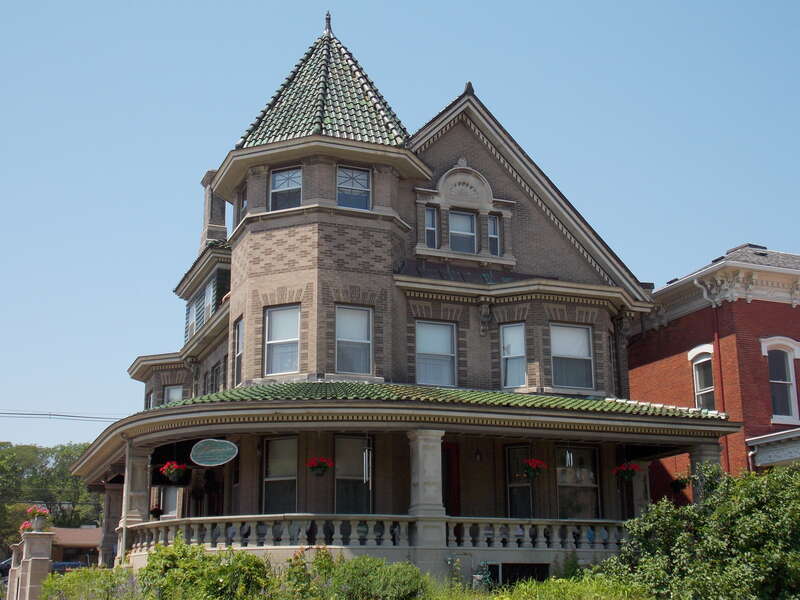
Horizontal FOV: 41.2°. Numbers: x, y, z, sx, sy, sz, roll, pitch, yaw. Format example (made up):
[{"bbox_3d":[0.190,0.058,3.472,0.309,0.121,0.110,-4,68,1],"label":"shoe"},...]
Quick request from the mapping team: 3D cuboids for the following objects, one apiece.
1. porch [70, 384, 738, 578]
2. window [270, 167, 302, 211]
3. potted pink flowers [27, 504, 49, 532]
[{"bbox_3d":[-1.200,5.561,30.392,14.600,4.990,15.500,6,-17,-21],"label":"porch"},{"bbox_3d":[-3.005,-2.917,28.133,1.000,1.230,0.160,-7,-17,21],"label":"window"},{"bbox_3d":[-7.651,4.614,22.500,0.480,0.560,0.480,-1,-15,0],"label":"potted pink flowers"}]

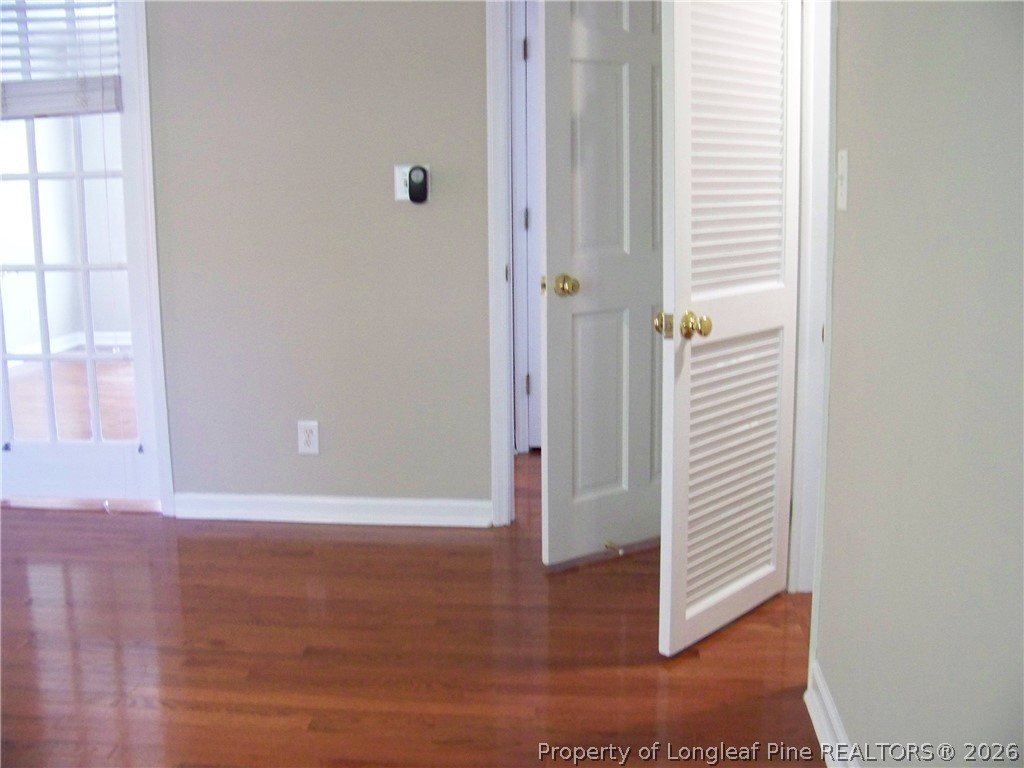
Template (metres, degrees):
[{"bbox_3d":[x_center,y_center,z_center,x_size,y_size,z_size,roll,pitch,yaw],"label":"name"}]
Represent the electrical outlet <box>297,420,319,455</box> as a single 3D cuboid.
[{"bbox_3d":[-0.722,0.190,3.766,0.073,0.118,0.009,0,11,7],"label":"electrical outlet"}]

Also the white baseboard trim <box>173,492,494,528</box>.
[{"bbox_3d":[-0.649,0.451,3.808,1.178,0.098,0.016,0,11,7],"label":"white baseboard trim"}]

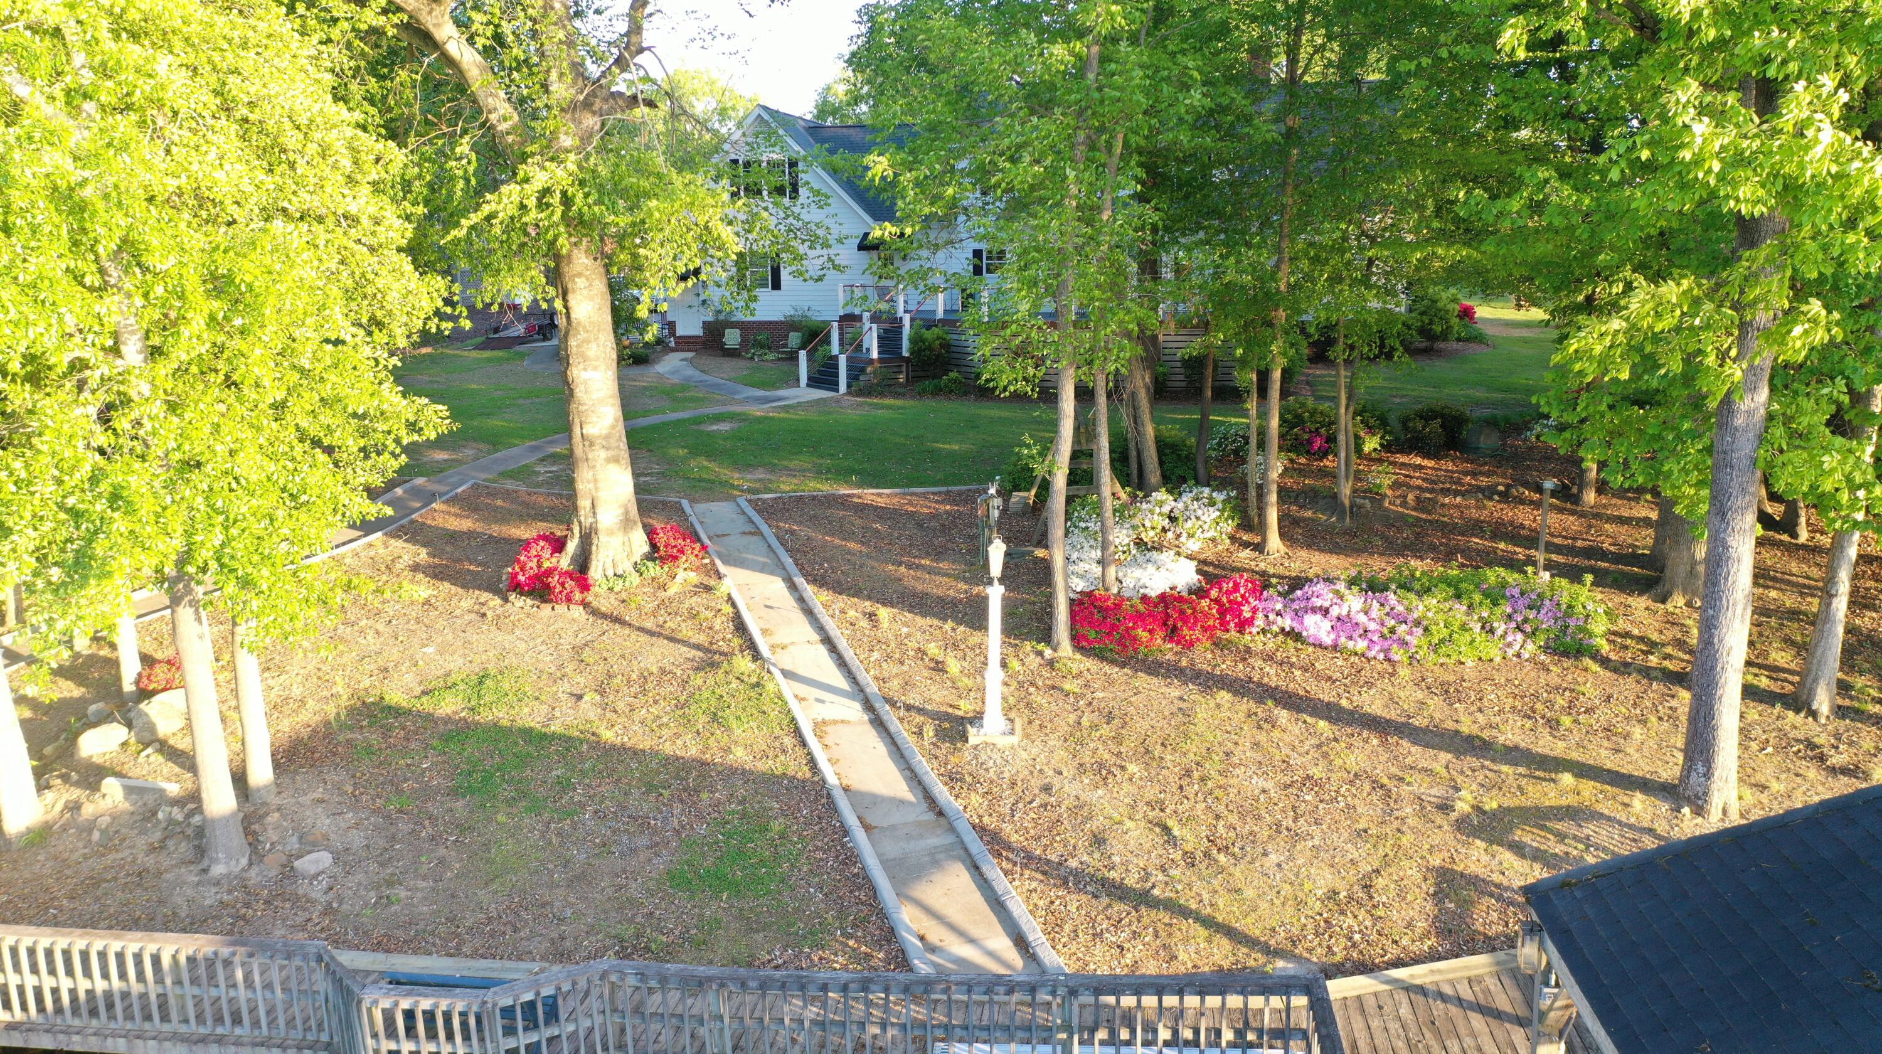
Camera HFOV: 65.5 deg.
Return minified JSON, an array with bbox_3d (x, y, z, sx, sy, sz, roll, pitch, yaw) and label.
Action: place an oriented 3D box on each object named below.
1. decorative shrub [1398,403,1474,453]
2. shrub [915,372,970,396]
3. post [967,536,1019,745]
[{"bbox_3d":[11.798,-2.448,35.022,1.780,1.100,1.500,0,14,0],"label":"decorative shrub"},{"bbox_3d":[0.062,-4.229,42.658,1.600,0.650,1.000,0,14,0],"label":"shrub"},{"bbox_3d":[0.628,1.330,17.733,0.620,2.550,0.600,0,14,0],"label":"post"}]

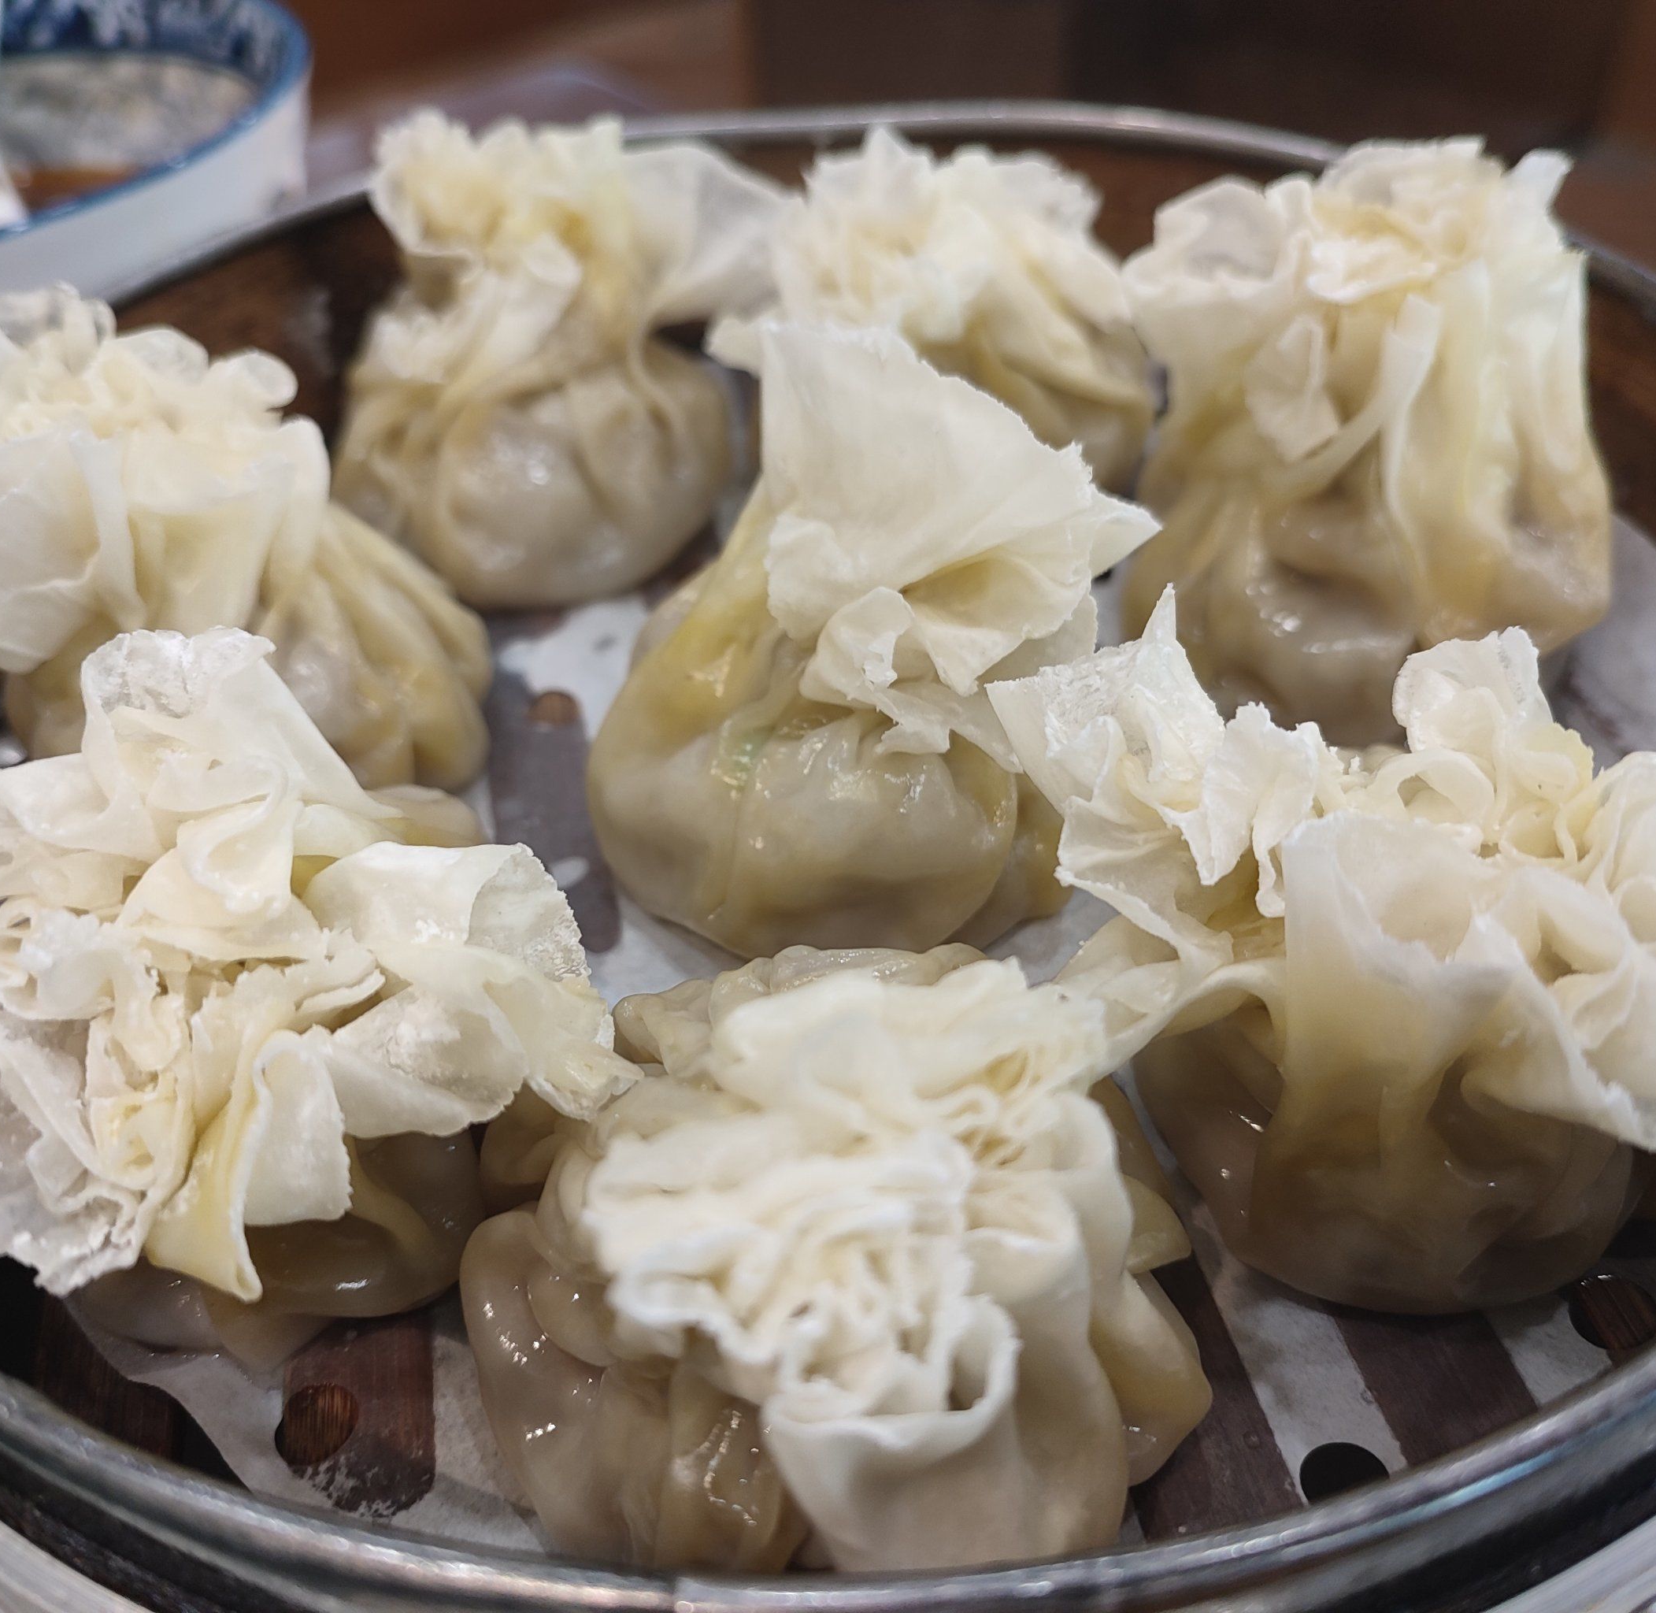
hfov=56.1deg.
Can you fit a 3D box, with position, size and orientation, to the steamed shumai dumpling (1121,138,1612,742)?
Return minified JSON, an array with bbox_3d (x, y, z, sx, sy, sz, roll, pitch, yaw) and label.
[{"bbox_3d":[0.065,-0.043,0.187,0.054,0.058,0.052,-2,43,0],"label":"steamed shumai dumpling"}]

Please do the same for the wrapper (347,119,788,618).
[{"bbox_3d":[-0.037,-0.062,0.214,0.062,0.055,0.050,-2,43,0],"label":"wrapper"}]

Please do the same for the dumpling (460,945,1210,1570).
[{"bbox_3d":[0.001,0.031,0.119,0.053,0.048,0.048,-2,43,0],"label":"dumpling"}]

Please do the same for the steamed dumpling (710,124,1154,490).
[{"bbox_3d":[0.016,-0.072,0.227,0.058,0.049,0.048,-2,43,0],"label":"steamed dumpling"}]

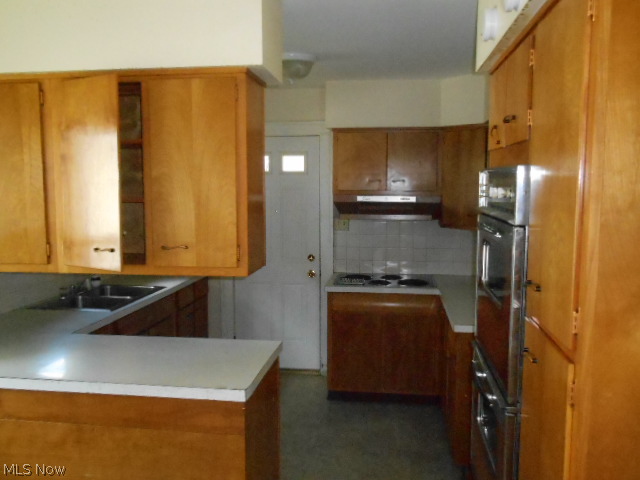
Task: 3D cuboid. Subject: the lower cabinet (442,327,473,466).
[{"bbox_3d":[1.117,0.846,3.650,0.595,0.790,1.070,1,5,7],"label":"lower cabinet"}]

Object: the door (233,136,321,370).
[{"bbox_3d":[-0.380,0.128,5.007,0.760,2.015,0.045,1,5,7],"label":"door"}]

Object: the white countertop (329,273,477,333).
[{"bbox_3d":[0.741,0.397,3.974,1.455,0.040,1.800,1,5,7],"label":"white countertop"}]

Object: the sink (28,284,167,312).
[{"bbox_3d":[-1.468,0.467,3.867,0.550,0.180,0.850,1,5,7],"label":"sink"}]

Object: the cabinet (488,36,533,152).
[{"bbox_3d":[0.938,-0.485,1.988,0.560,0.310,0.690,1,5,7],"label":"cabinet"}]

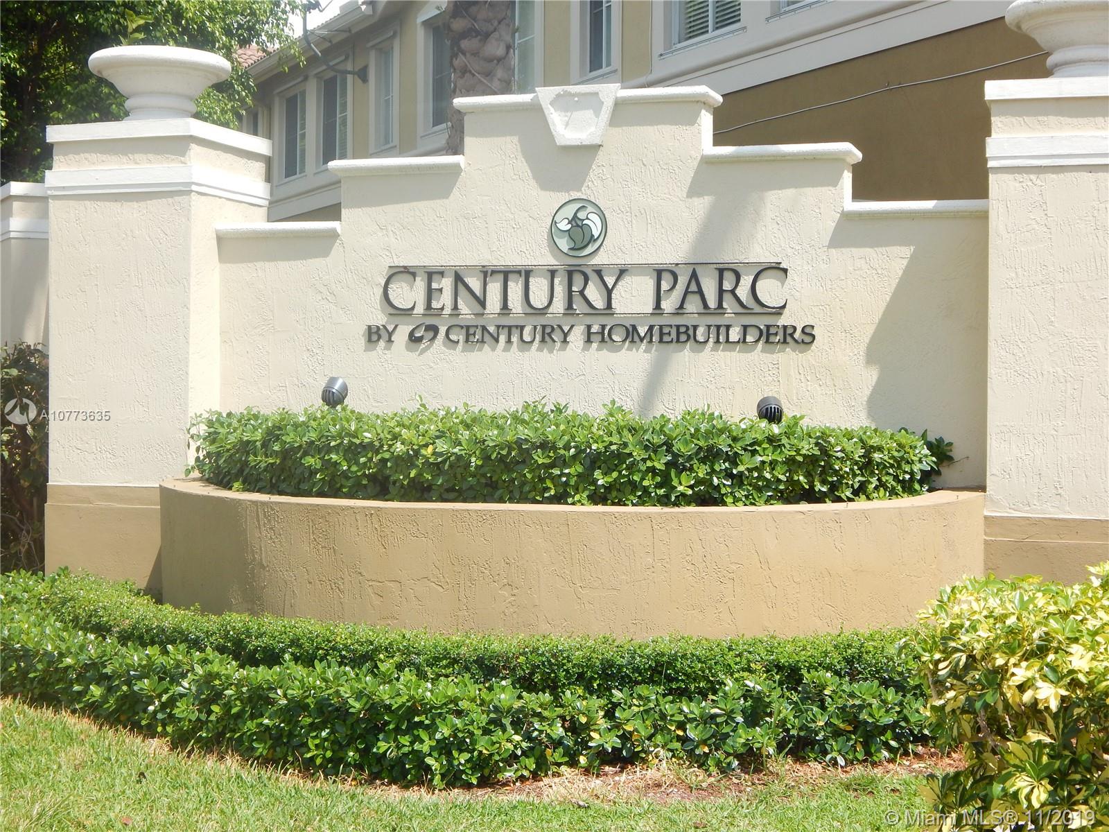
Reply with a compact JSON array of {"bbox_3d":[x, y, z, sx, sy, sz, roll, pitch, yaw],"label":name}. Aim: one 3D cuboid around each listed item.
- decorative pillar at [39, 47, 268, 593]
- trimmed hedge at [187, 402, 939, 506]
[{"bbox_3d":[-2.287,-0.514,10.061,0.924,3.116,0.949,1,1,18],"label":"decorative pillar"},{"bbox_3d":[-0.160,0.177,8.257,3.780,0.437,1.260,1,1,18],"label":"trimmed hedge"}]

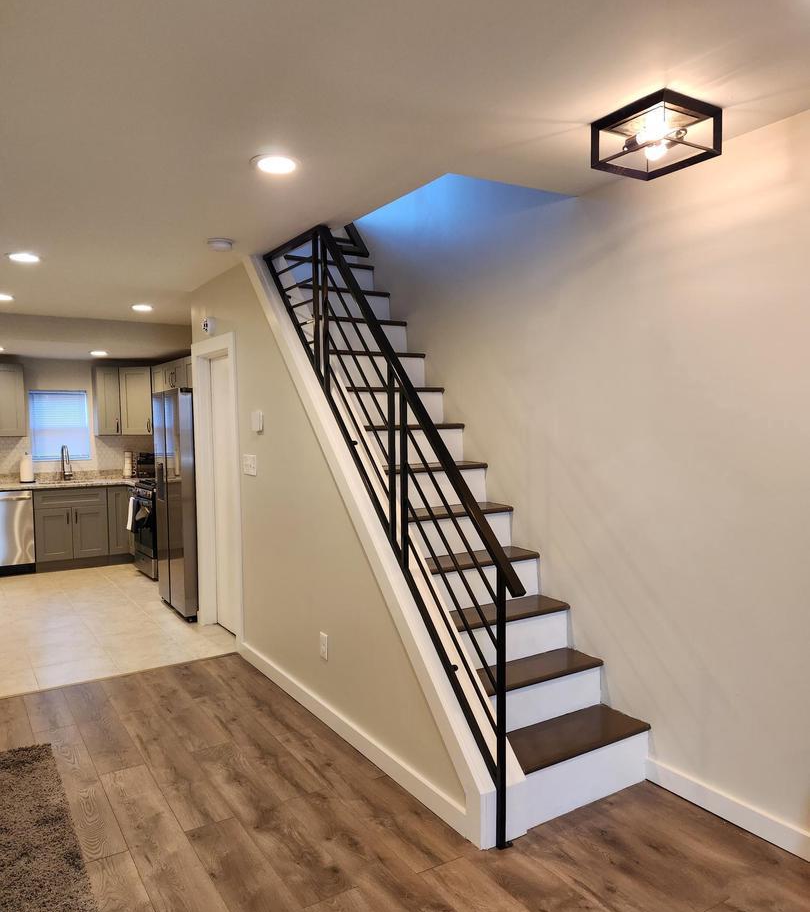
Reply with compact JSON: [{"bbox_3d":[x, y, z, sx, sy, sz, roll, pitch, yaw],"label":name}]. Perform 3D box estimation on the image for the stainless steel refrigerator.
[{"bbox_3d":[-1.613,0.350,6.036,0.747,1.794,0.847,-2,3,-32],"label":"stainless steel refrigerator"}]

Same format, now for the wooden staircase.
[{"bbox_3d":[0.005,0.024,3.721,0.901,2.649,2.441,-2,3,-32],"label":"wooden staircase"}]

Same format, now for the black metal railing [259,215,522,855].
[{"bbox_3d":[-0.224,0.106,3.367,0.059,2.526,2.310,-2,3,-32],"label":"black metal railing"}]

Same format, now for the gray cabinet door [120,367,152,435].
[{"bbox_3d":[-2.927,-0.600,7.837,0.375,0.765,0.030,0,3,9],"label":"gray cabinet door"}]

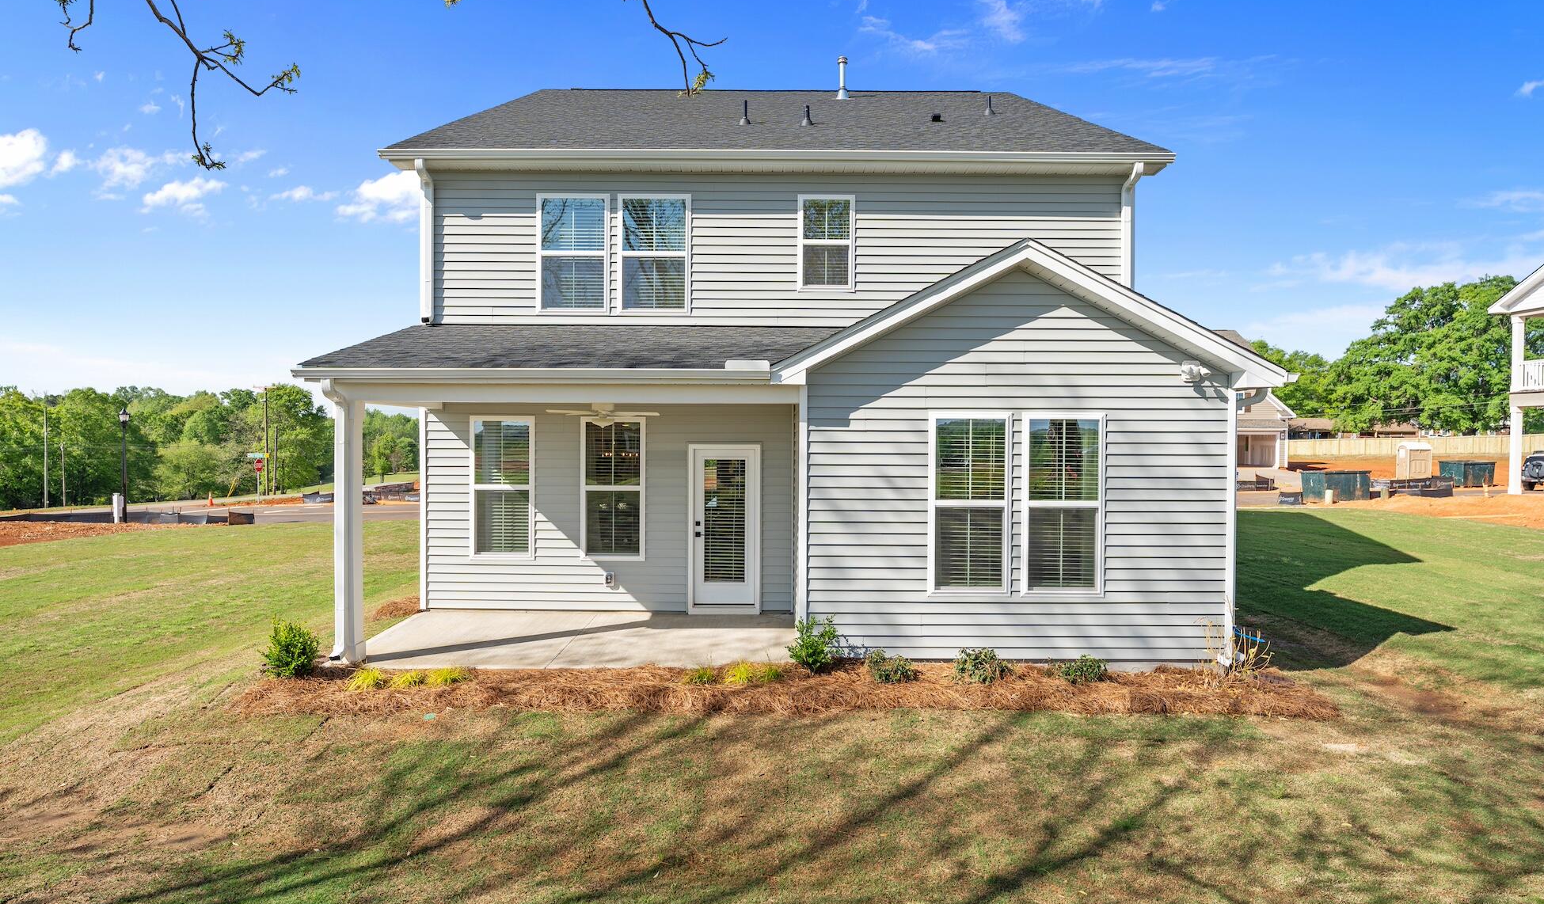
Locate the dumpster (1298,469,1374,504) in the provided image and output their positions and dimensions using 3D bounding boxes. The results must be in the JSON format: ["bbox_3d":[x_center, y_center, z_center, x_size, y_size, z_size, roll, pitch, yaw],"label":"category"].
[{"bbox_3d":[23.140,1.400,33.500,1.860,1.270,1.500,0,1,0],"label":"dumpster"}]

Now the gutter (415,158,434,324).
[{"bbox_3d":[-4.360,-2.610,10.250,0.160,2.000,0.420,0,1,0],"label":"gutter"}]

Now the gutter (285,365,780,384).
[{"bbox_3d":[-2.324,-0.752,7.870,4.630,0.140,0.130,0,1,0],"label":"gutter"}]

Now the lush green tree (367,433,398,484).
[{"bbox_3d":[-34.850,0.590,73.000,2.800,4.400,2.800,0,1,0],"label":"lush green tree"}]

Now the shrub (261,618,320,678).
[{"bbox_3d":[-4.690,1.909,7.930,0.580,0.590,0.560,0,1,0],"label":"shrub"}]

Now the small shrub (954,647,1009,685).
[{"bbox_3d":[2.015,2.055,7.850,0.530,0.330,0.460,0,1,0],"label":"small shrub"}]

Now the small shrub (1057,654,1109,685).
[{"bbox_3d":[2.973,2.085,7.800,0.490,0.300,0.450,0,1,0],"label":"small shrub"}]

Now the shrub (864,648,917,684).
[{"bbox_3d":[1.150,2.055,7.850,0.480,0.300,0.430,0,1,0],"label":"shrub"}]

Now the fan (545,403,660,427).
[{"bbox_3d":[-1.917,-0.452,9.250,1.300,0.350,1.300,0,1,0],"label":"fan"}]

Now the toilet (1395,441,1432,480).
[{"bbox_3d":[39.060,0.540,49.500,1.200,2.280,1.150,0,1,6],"label":"toilet"}]

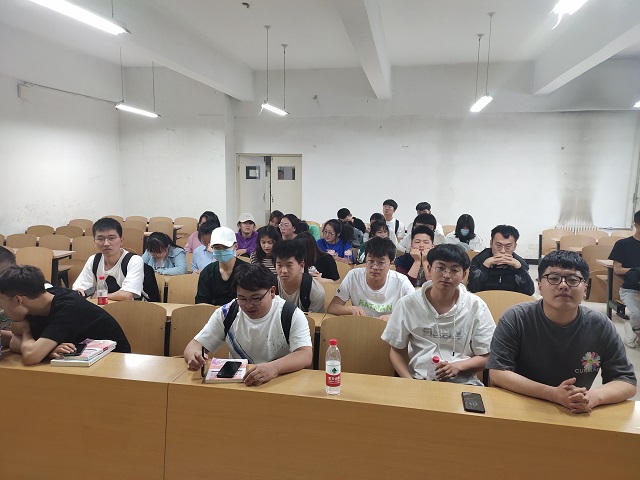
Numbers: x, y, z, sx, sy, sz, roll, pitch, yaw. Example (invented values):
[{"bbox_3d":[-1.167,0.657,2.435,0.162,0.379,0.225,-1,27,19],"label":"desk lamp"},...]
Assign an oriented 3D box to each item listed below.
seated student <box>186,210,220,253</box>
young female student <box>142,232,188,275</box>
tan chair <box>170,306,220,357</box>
[{"bbox_3d":[-1.305,0.287,4.799,0.480,1.212,0.700,4,10,23],"label":"seated student"},{"bbox_3d":[-1.483,0.466,4.130,0.460,1.100,0.620,2,9,12],"label":"young female student"},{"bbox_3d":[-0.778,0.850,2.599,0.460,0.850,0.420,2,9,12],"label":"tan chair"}]

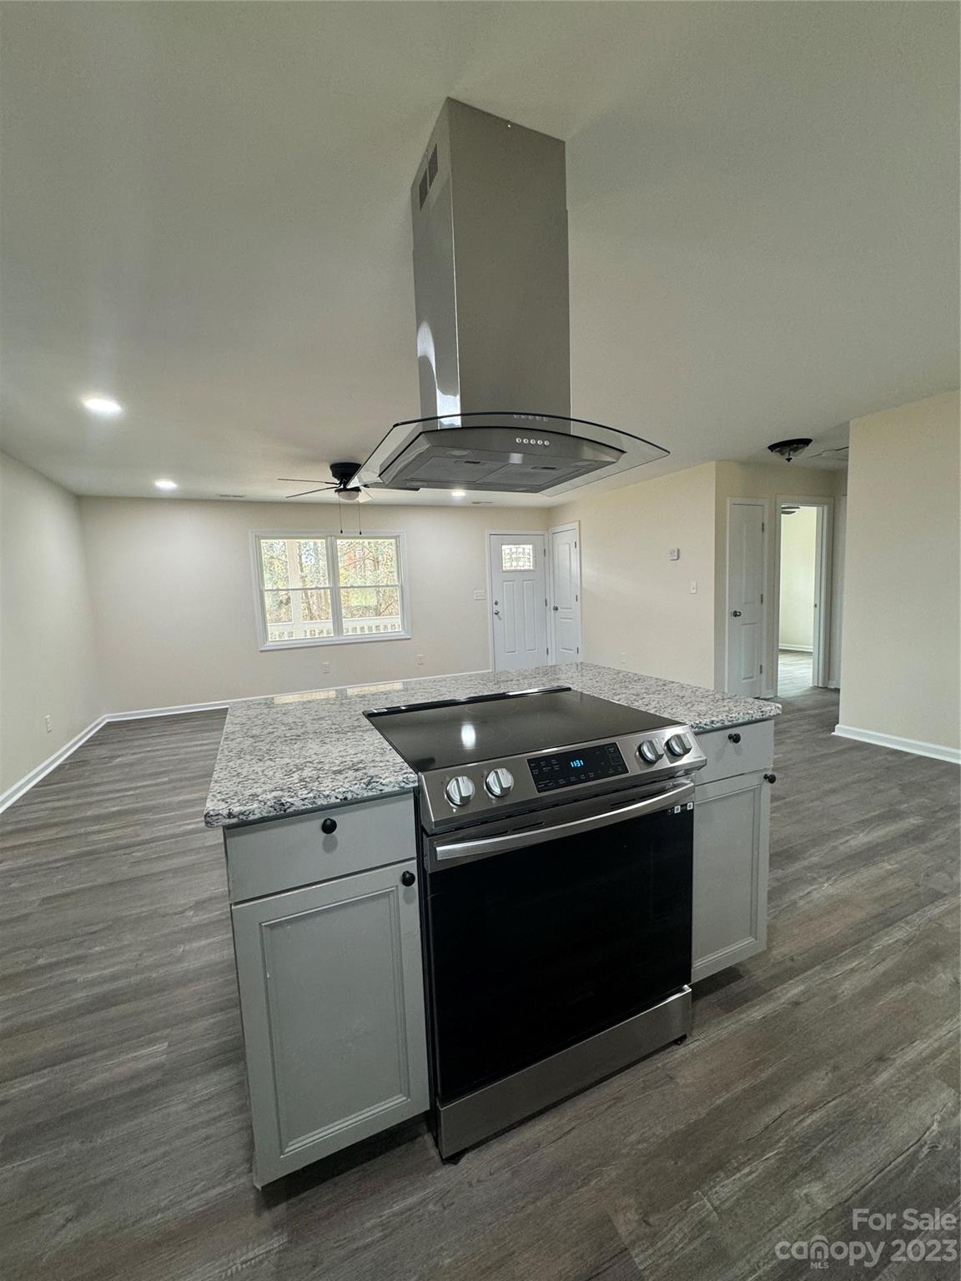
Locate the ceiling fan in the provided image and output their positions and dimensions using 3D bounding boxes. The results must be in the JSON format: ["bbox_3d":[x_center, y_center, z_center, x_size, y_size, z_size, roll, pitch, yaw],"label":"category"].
[{"bbox_3d":[-1.198,-1.417,4.679,1.280,0.310,1.280,-5,7,-24],"label":"ceiling fan"}]

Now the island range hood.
[{"bbox_3d":[0.030,-0.873,1.430,0.750,0.810,0.630,-5,7,-24],"label":"island range hood"}]

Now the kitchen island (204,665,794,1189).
[{"bbox_3d":[0.029,0.676,1.820,1.610,0.920,1.125,-5,7,-24],"label":"kitchen island"}]

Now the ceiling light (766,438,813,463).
[{"bbox_3d":[2.705,-1.640,4.523,0.336,0.145,0.336,-5,7,-24],"label":"ceiling light"}]

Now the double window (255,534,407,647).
[{"bbox_3d":[-1.866,-0.668,6.669,1.860,1.410,0.110,-5,7,-24],"label":"double window"}]

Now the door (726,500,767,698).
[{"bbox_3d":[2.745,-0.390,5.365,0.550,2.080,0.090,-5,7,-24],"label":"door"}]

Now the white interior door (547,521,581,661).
[{"bbox_3d":[1.270,-0.570,7.596,0.090,2.090,0.780,-5,7,-24],"label":"white interior door"}]

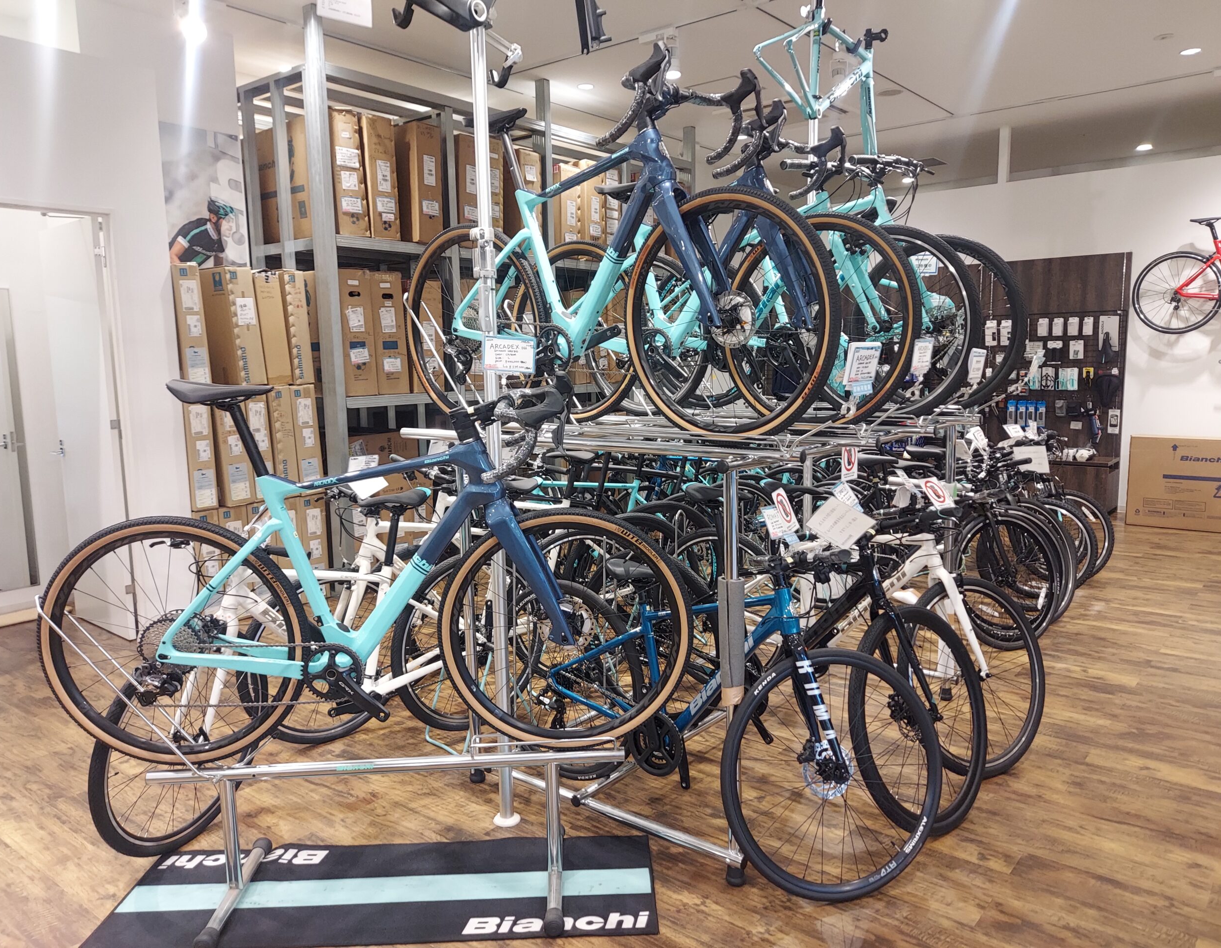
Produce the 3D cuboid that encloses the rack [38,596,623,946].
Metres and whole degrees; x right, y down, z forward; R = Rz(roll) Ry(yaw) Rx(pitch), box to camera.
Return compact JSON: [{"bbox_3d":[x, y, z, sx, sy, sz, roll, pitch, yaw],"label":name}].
[{"bbox_3d":[-0.723,0.727,2.514,1.540,0.910,0.480,-2,7,-4],"label":"rack"}]

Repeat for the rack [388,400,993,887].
[{"bbox_3d":[0.329,0.402,3.552,1.670,1.240,1.680,5,10,39],"label":"rack"}]

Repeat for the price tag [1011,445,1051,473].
[{"bbox_3d":[2.192,-0.077,4.750,0.180,0.140,0.020,-8,3,-15],"label":"price tag"}]

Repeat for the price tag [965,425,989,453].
[{"bbox_3d":[1.824,-0.175,4.550,0.110,0.150,0.030,-20,4,-34],"label":"price tag"}]

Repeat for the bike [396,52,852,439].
[{"bbox_3d":[-0.089,-0.637,2.817,1.735,1.050,0.460,5,10,39],"label":"bike"}]

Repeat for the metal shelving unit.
[{"bbox_3d":[-0.743,-1.237,7.349,0.820,3.550,4.100,5,10,39],"label":"metal shelving unit"}]

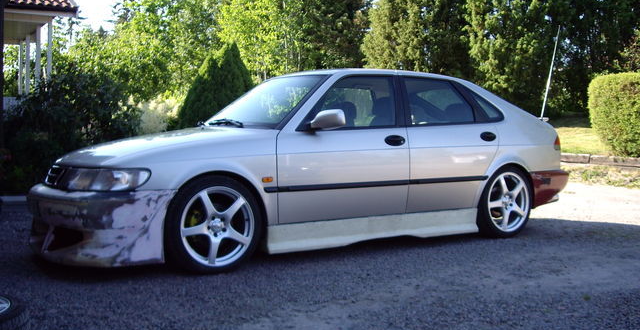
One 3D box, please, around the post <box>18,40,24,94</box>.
[{"bbox_3d":[-7.116,-1.836,16.770,0.090,2.204,0.090,-1,4,-30],"label":"post"}]

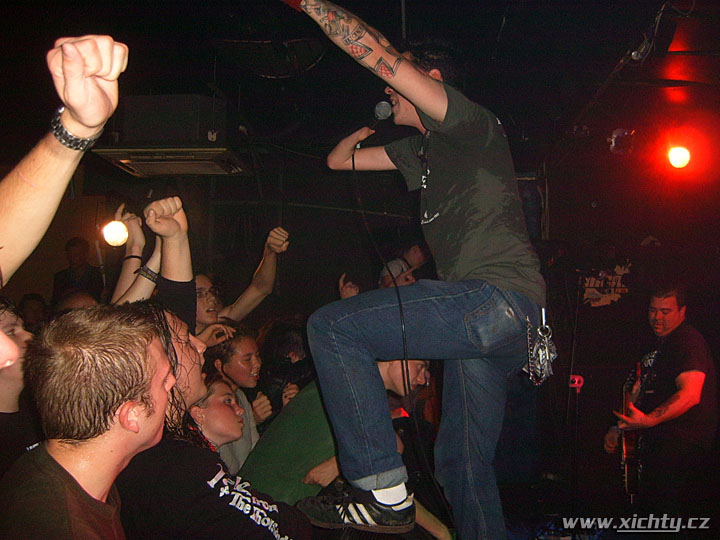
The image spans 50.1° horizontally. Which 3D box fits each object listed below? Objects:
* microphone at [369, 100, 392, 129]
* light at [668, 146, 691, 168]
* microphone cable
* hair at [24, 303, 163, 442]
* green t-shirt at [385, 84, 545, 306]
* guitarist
[{"bbox_3d":[0.040,-0.411,2.180,0.051,0.160,0.051,34,0,0],"label":"microphone"},{"bbox_3d":[1.868,-0.658,4.500,0.135,0.135,0.150,-1,-3,24],"label":"light"},{"bbox_3d":[0.116,0.196,2.050,0.280,1.050,0.250,0,-3,0],"label":"microphone cable"},{"bbox_3d":[-0.381,0.146,1.100,0.180,0.200,0.210,-2,-3,35],"label":"hair"},{"bbox_3d":[0.299,-0.182,2.160,0.360,0.660,0.480,-15,-2,-1],"label":"green t-shirt"},{"bbox_3d":[1.518,0.957,3.856,0.500,1.770,0.580,1,-3,-25],"label":"guitarist"}]

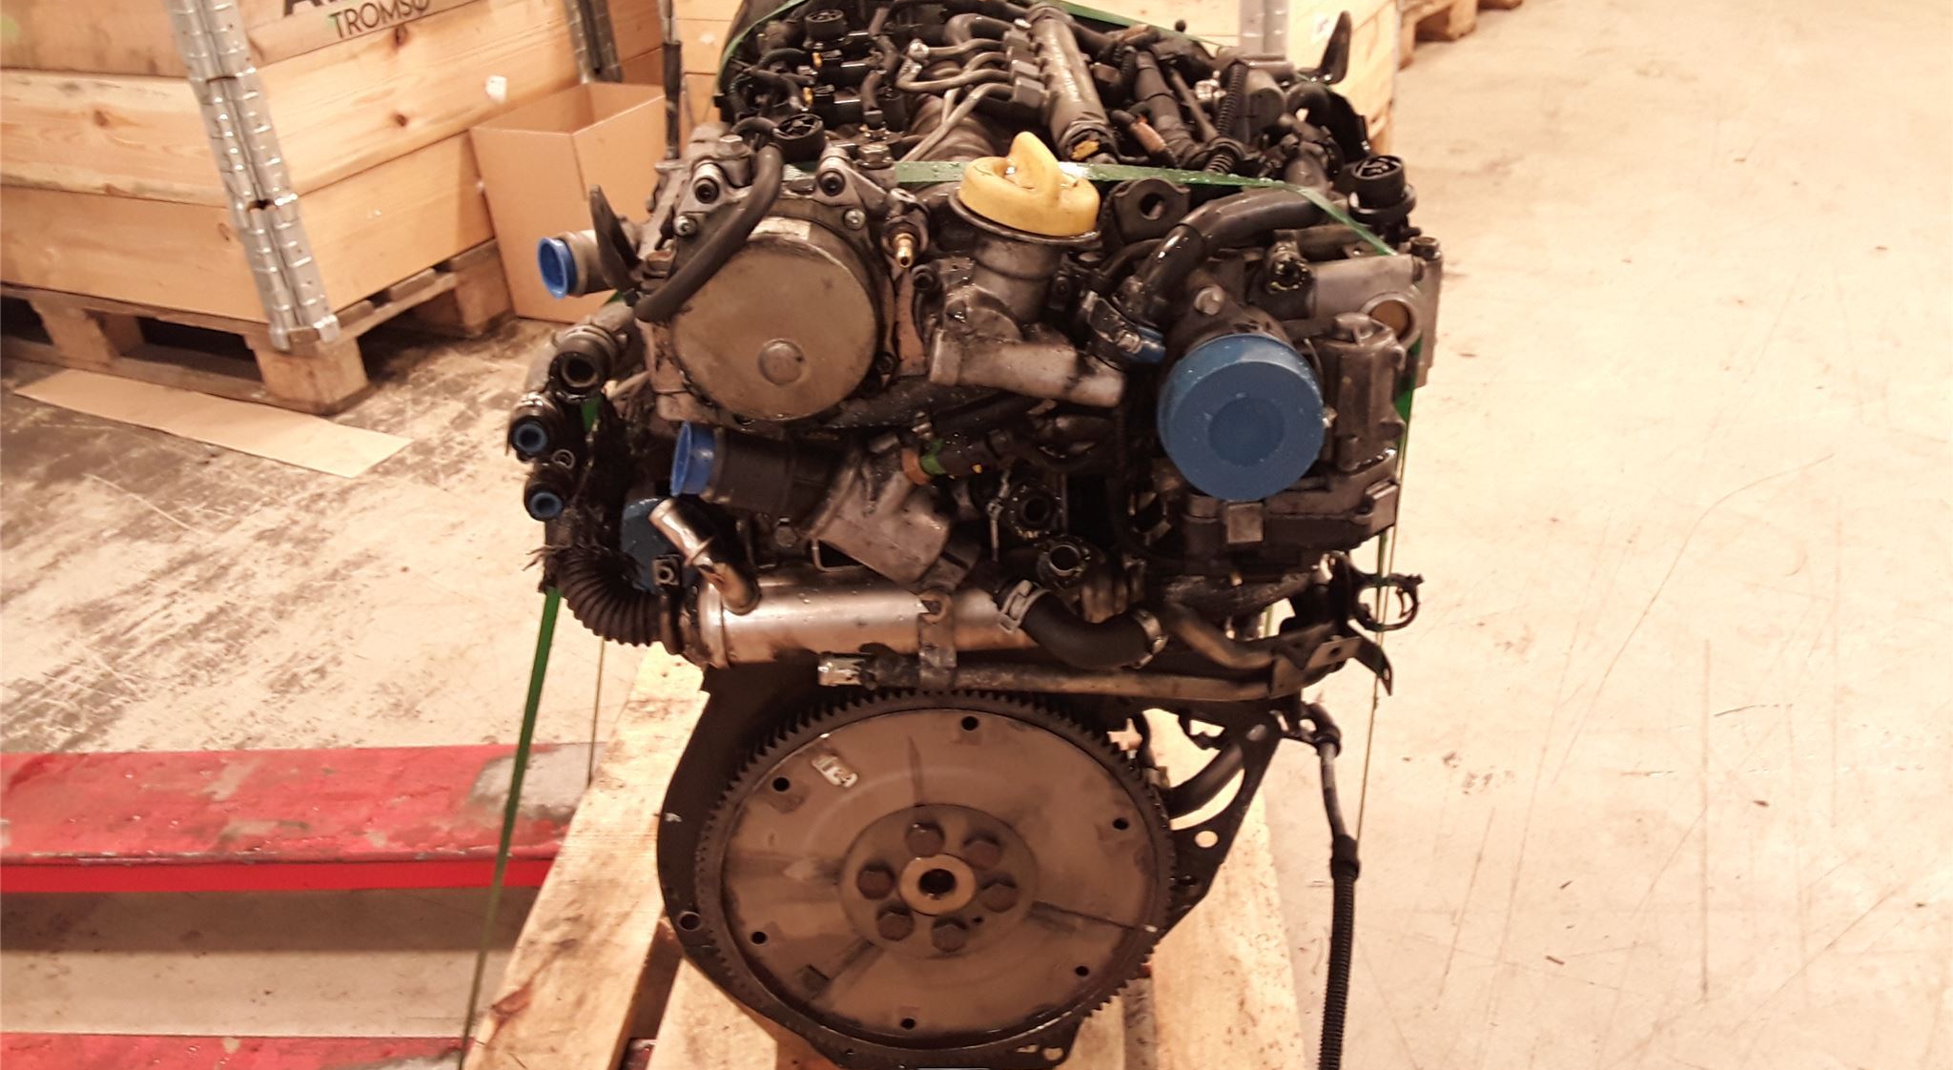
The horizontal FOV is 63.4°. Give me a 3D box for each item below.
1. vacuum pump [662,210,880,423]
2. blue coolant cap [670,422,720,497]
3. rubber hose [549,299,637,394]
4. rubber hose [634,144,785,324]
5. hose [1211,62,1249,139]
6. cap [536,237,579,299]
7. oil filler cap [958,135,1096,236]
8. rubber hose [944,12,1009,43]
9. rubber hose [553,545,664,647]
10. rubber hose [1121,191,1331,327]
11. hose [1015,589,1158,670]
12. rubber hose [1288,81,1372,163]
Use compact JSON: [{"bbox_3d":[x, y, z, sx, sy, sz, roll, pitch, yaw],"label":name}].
[{"bbox_3d":[-0.100,-0.109,0.800,0.100,0.100,0.054,-5,29,0],"label":"vacuum pump"},{"bbox_3d":[-0.147,-0.039,0.823,0.022,0.038,0.038,8,24,-21],"label":"blue coolant cap"},{"bbox_3d":[-0.197,-0.097,0.812,0.034,0.035,0.052,3,30,15],"label":"rubber hose"},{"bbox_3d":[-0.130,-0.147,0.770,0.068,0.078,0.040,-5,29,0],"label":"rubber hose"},{"bbox_3d":[0.148,-0.255,0.924,0.012,0.054,0.015,18,-1,-12],"label":"hose"},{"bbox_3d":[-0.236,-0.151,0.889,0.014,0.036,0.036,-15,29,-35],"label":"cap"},{"bbox_3d":[0.024,-0.167,0.749,0.066,0.035,0.066,11,28,-6],"label":"oil filler cap"},{"bbox_3d":[0.001,-0.336,1.049,0.043,0.020,0.030,-5,29,0],"label":"rubber hose"},{"bbox_3d":[-0.204,0.034,0.873,0.056,0.050,0.042,-5,29,0],"label":"rubber hose"},{"bbox_3d":[0.124,-0.140,0.792,0.100,0.058,0.052,-5,29,0],"label":"rubber hose"},{"bbox_3d":[0.059,0.050,0.848,0.076,0.040,0.036,-5,29,0],"label":"hose"},{"bbox_3d":[0.210,-0.245,0.938,0.048,0.048,0.042,-5,29,0],"label":"rubber hose"}]

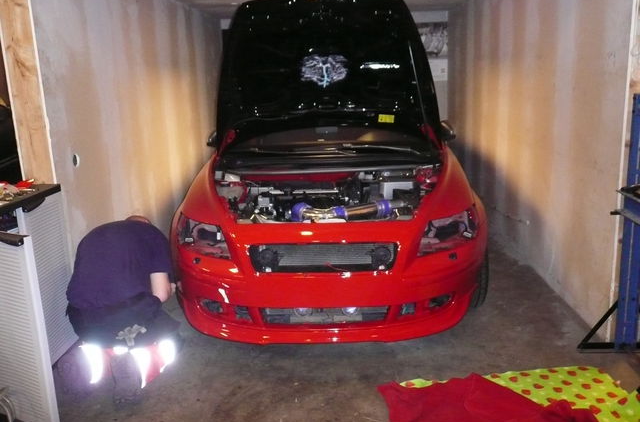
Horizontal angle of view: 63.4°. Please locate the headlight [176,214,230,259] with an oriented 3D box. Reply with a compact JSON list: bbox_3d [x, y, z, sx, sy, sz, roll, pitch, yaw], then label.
[{"bbox_3d":[-0.587,0.139,2.671,0.350,0.190,0.280,1,13,15],"label":"headlight"}]

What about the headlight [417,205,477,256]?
[{"bbox_3d":[0.651,0.108,2.606,0.350,0.190,0.280,-4,13,-9],"label":"headlight"}]

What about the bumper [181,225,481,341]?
[{"bbox_3d":[0.030,0.303,2.607,1.680,0.540,0.550,-1,12,3],"label":"bumper"}]

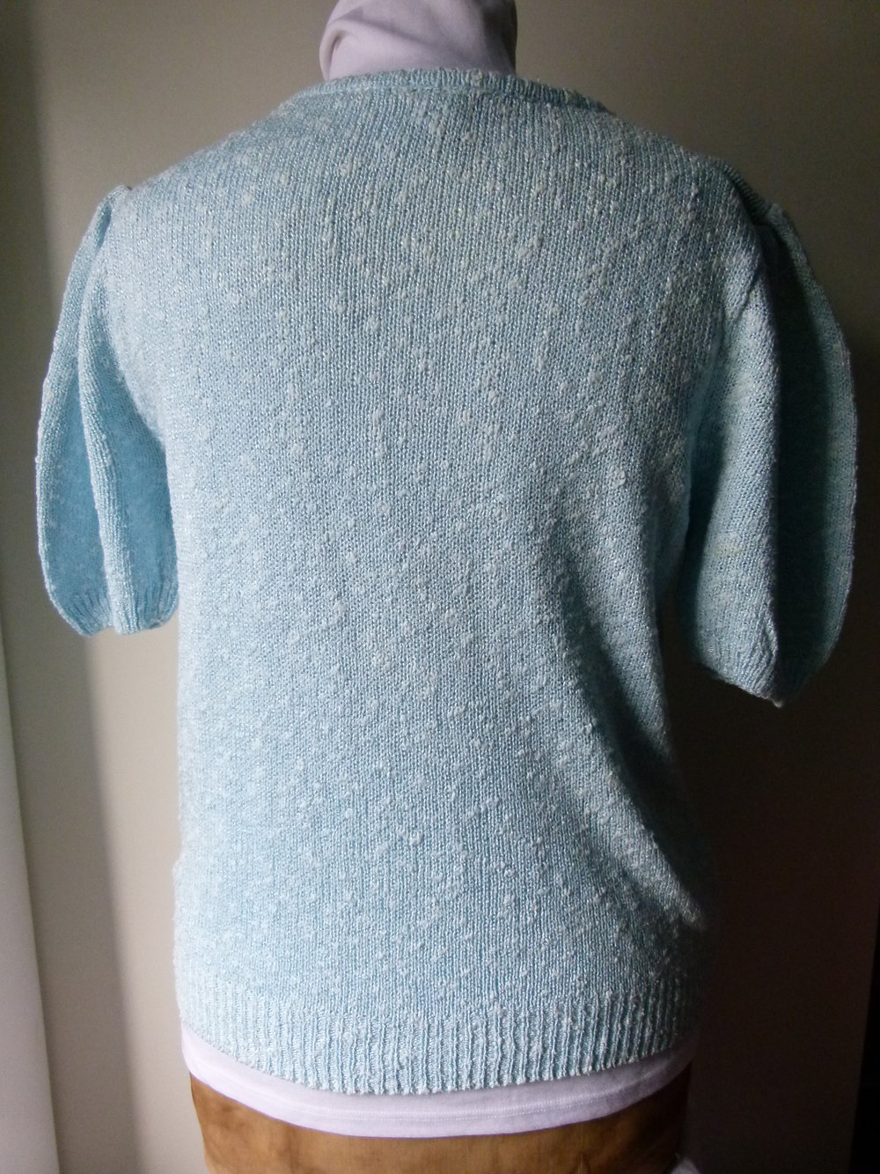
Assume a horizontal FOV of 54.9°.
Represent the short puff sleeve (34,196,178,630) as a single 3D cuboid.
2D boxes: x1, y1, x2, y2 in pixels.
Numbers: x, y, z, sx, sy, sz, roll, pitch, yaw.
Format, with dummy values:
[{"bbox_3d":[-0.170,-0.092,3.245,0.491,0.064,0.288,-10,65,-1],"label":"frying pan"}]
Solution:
[{"bbox_3d":[-0.221,-0.104,0.573,0.110,0.280,0.150,0,10,1],"label":"short puff sleeve"}]

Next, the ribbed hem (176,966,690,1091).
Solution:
[{"bbox_3d":[-0.002,0.264,0.617,0.362,0.068,0.195,0,10,1],"label":"ribbed hem"}]

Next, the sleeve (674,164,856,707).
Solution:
[{"bbox_3d":[0.211,-0.086,0.545,0.110,0.300,0.150,0,10,1],"label":"sleeve"}]

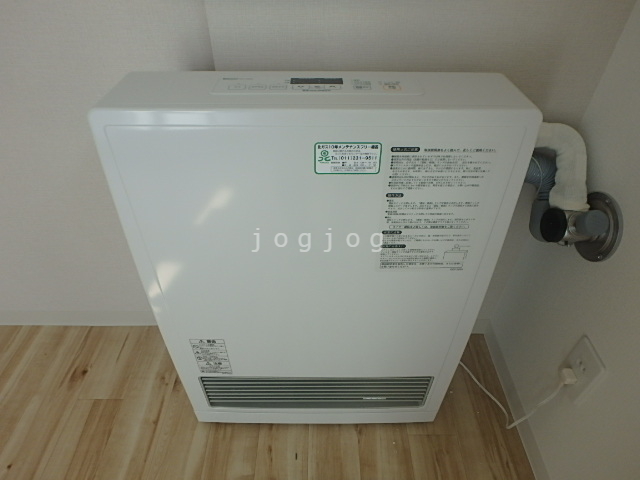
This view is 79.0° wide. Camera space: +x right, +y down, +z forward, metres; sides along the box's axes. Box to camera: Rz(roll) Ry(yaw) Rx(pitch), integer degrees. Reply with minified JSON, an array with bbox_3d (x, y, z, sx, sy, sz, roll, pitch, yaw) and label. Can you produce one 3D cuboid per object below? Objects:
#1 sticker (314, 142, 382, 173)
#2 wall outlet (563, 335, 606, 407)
[{"bbox_3d":[0.037,-0.107,0.508,0.087,0.044,0.002,0,33,0],"label":"sticker"},{"bbox_3d":[0.468,0.235,0.705,0.011,0.120,0.070,1,41,1],"label":"wall outlet"}]

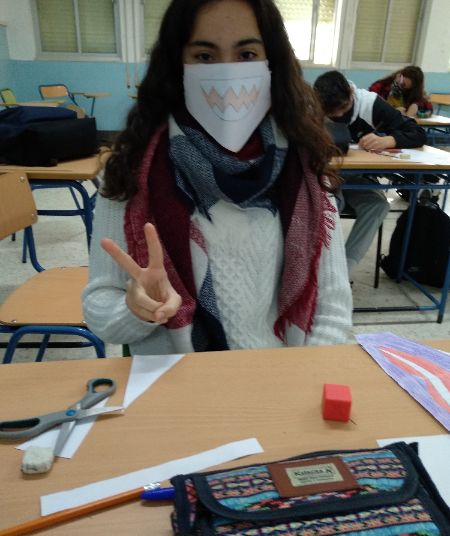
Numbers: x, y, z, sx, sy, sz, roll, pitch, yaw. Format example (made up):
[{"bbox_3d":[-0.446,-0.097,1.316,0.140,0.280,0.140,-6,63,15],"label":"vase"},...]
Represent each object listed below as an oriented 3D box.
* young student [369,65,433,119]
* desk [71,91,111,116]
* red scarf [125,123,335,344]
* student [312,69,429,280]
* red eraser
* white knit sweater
[{"bbox_3d":[1.592,-1.198,4.043,0.550,1.180,0.650,4,24,5],"label":"young student"},{"bbox_3d":[-1.889,-1.967,6.148,0.700,0.750,0.500,1,24,0],"label":"desk"},{"bbox_3d":[0.008,-0.060,0.771,0.325,0.380,0.240,1,24,0],"label":"red scarf"},{"bbox_3d":[0.722,-0.481,2.457,0.560,1.120,0.680,4,24,5],"label":"student"},{"bbox_3d":[0.121,0.146,0.486,0.026,0.028,0.026,5,24,7],"label":"red eraser"},{"bbox_3d":[-0.014,0.017,0.832,0.460,0.520,0.310,1,24,0],"label":"white knit sweater"}]

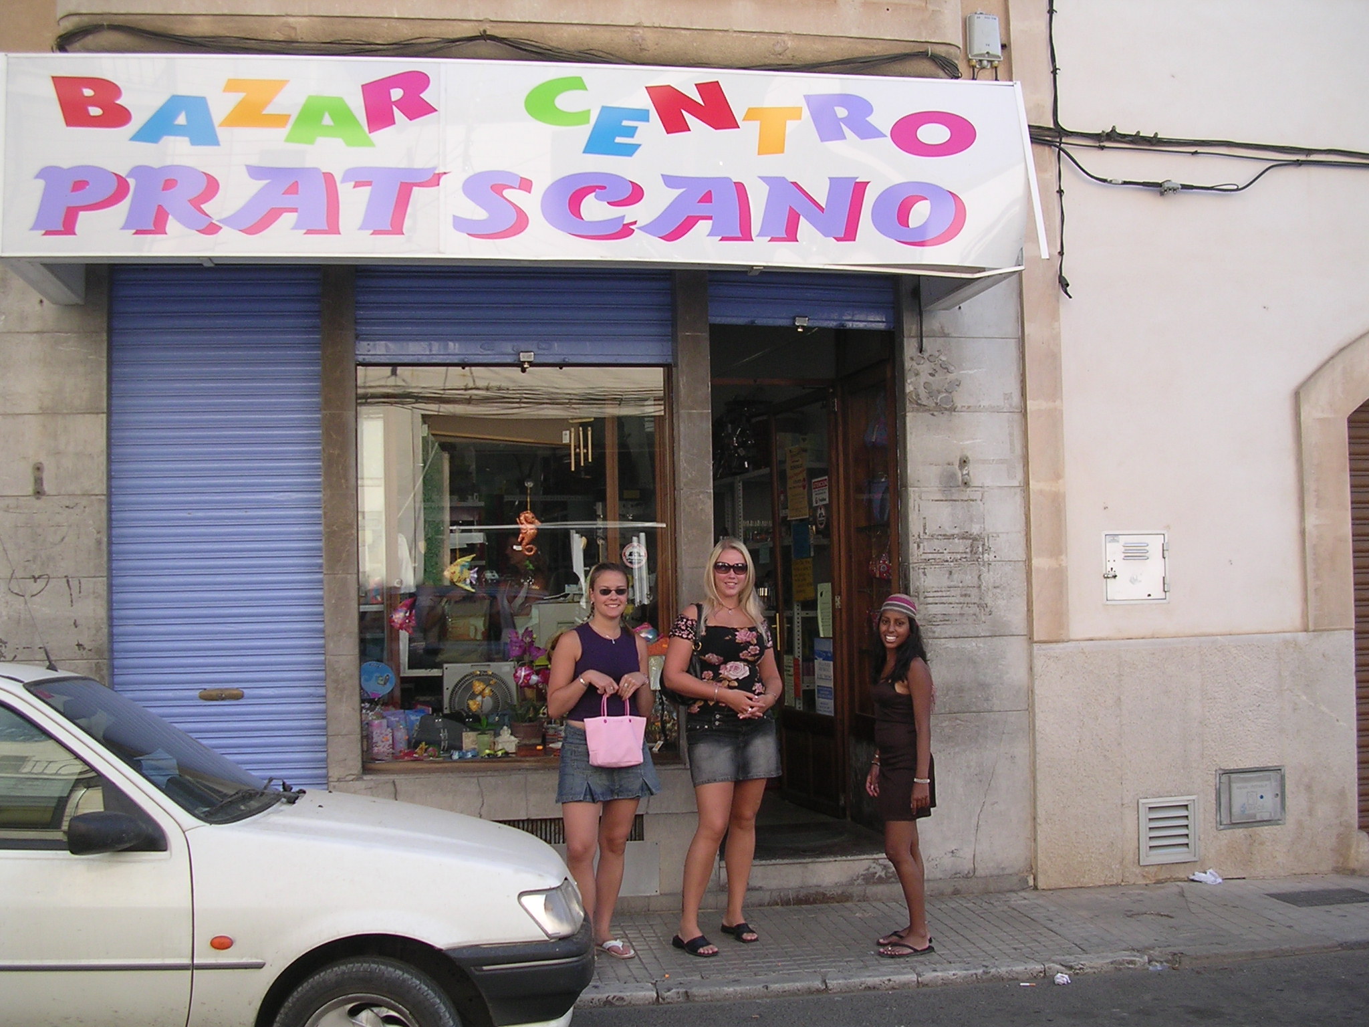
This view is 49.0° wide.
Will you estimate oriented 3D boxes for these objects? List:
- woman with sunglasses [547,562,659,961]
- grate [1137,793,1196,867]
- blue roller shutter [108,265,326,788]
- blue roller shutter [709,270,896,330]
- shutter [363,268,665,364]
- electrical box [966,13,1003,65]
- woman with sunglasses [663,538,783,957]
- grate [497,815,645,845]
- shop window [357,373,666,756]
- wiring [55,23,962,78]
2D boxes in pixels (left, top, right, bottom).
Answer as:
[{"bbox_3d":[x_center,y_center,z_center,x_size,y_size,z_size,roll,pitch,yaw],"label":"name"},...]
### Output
[{"bbox_3d":[-0.349,1.040,6.413,0.450,1.655,0.380,-1,-2,-15],"label":"woman with sunglasses"},{"bbox_3d":[2.378,1.559,7.408,0.311,0.323,0.040,-1,-2,-10],"label":"grate"},{"bbox_3d":[-2.121,0.187,6.869,0.934,2.772,0.060,-1,-2,-10],"label":"blue roller shutter"},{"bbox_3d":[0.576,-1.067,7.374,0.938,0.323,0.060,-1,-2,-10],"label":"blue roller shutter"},{"bbox_3d":[-0.795,-0.965,7.136,1.498,0.522,0.060,-1,-2,-10],"label":"shutter"},{"bbox_3d":[1.467,-2.312,7.388,0.176,0.259,0.100,-1,-2,-10],"label":"electrical box"},{"bbox_3d":[0.162,0.984,6.372,0.475,1.745,0.420,-1,-2,-10],"label":"woman with sunglasses"},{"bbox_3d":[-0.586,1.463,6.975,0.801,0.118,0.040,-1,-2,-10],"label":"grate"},{"bbox_3d":[-0.791,0.247,7.135,1.488,1.884,0.100,-1,-2,-10],"label":"shop window"},{"bbox_3d":[-0.718,-2.145,7.018,4.189,0.162,0.080,-1,-2,-10],"label":"wiring"}]

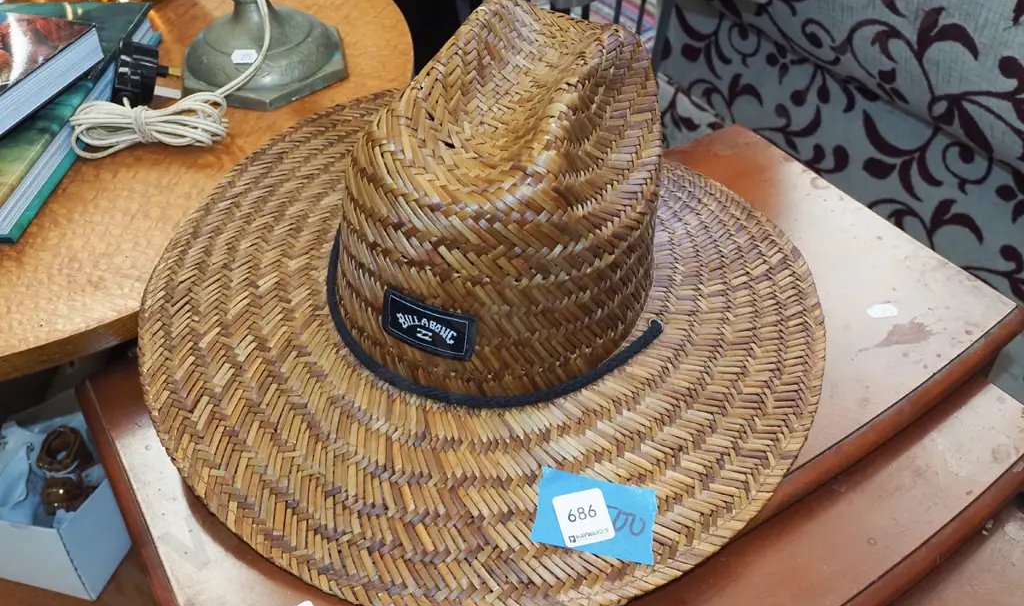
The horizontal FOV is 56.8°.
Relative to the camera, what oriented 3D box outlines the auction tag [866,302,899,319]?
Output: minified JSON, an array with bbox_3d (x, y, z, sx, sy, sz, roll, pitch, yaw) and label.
[{"bbox_3d":[0.263,0.005,0.672,0.021,0.001,0.013,-4,41,-4],"label":"auction tag"}]

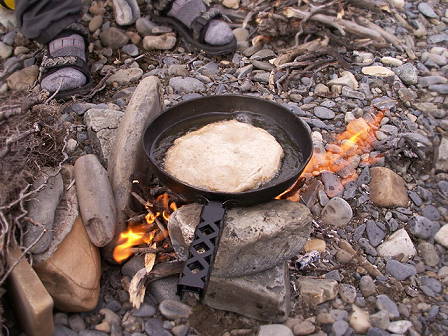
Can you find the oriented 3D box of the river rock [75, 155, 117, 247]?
[{"bbox_3d":[-0.207,0.051,0.719,0.053,0.045,0.168,-12,50,-16],"label":"river rock"}]

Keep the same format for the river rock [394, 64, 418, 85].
[{"bbox_3d":[0.488,-0.253,1.211,0.056,0.040,0.050,15,41,15],"label":"river rock"}]

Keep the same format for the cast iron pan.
[{"bbox_3d":[-0.006,0.023,0.717,0.280,0.056,0.456,7,39,6],"label":"cast iron pan"}]

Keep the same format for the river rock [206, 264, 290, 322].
[{"bbox_3d":[0.036,0.162,0.644,0.116,0.062,0.085,8,40,10],"label":"river rock"}]

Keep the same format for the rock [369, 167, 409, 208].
[{"bbox_3d":[0.295,0.035,0.815,0.066,0.055,0.075,0,39,0],"label":"rock"}]

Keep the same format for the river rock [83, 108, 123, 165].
[{"bbox_3d":[-0.212,-0.067,0.910,0.092,0.082,0.085,0,39,0],"label":"river rock"}]

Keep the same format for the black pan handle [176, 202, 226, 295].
[{"bbox_3d":[-0.026,0.102,0.583,0.033,0.024,0.155,6,40,8],"label":"black pan handle"}]

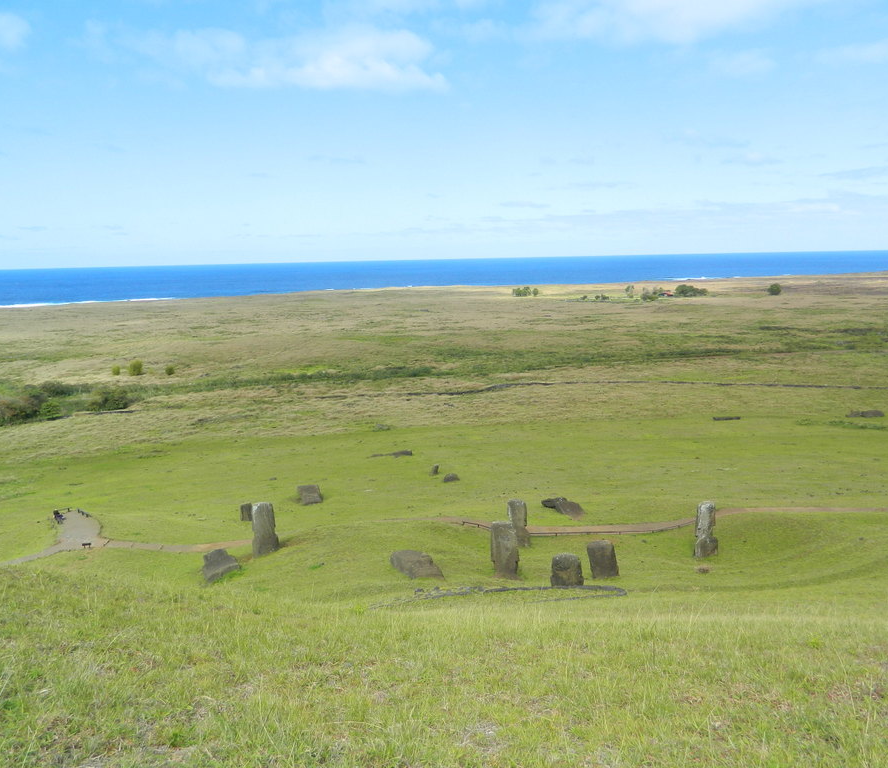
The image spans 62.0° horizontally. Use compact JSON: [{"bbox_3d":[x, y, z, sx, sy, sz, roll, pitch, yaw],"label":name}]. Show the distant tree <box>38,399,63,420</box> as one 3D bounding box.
[{"bbox_3d":[-94.717,6.258,178.000,5.300,4.600,5.000,-6,11,-28],"label":"distant tree"}]

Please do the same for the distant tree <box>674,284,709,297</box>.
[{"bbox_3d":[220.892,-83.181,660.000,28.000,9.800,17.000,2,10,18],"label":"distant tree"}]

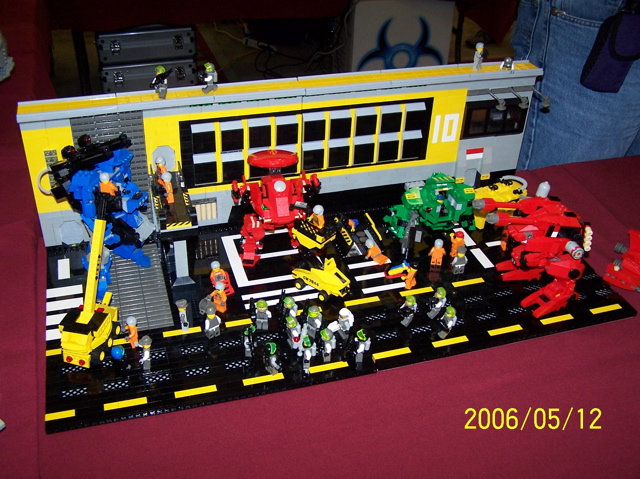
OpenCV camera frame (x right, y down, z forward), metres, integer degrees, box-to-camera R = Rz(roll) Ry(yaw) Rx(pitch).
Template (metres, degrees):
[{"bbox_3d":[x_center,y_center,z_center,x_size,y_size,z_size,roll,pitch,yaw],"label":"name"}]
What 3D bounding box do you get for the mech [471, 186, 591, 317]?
[{"bbox_3d":[0.283,0.010,0.929,0.166,0.150,0.116,-8,36,-15],"label":"mech"}]

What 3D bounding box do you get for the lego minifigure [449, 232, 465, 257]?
[{"bbox_3d":[0.199,0.009,1.022,0.024,0.040,0.015,-11,37,-19],"label":"lego minifigure"}]

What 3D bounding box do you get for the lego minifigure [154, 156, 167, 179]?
[{"bbox_3d":[-0.216,-0.091,0.956,0.022,0.041,0.015,22,39,25],"label":"lego minifigure"}]

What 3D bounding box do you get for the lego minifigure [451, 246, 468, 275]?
[{"bbox_3d":[0.198,0.030,0.996,0.026,0.042,0.015,14,36,16],"label":"lego minifigure"}]

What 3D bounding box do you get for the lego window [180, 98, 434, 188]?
[{"bbox_3d":[-0.010,-0.142,1.025,0.378,0.107,0.020,-8,36,-15],"label":"lego window"}]

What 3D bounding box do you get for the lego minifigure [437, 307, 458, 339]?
[{"bbox_3d":[0.161,0.104,0.883,0.025,0.042,0.025,-11,37,-20],"label":"lego minifigure"}]

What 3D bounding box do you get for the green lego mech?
[{"bbox_3d":[0.171,-0.044,1.061,0.150,0.090,0.108,-3,35,-9],"label":"green lego mech"}]

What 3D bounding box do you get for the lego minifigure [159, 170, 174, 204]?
[{"bbox_3d":[-0.201,-0.068,0.922,0.015,0.041,0.022,-16,39,-25],"label":"lego minifigure"}]

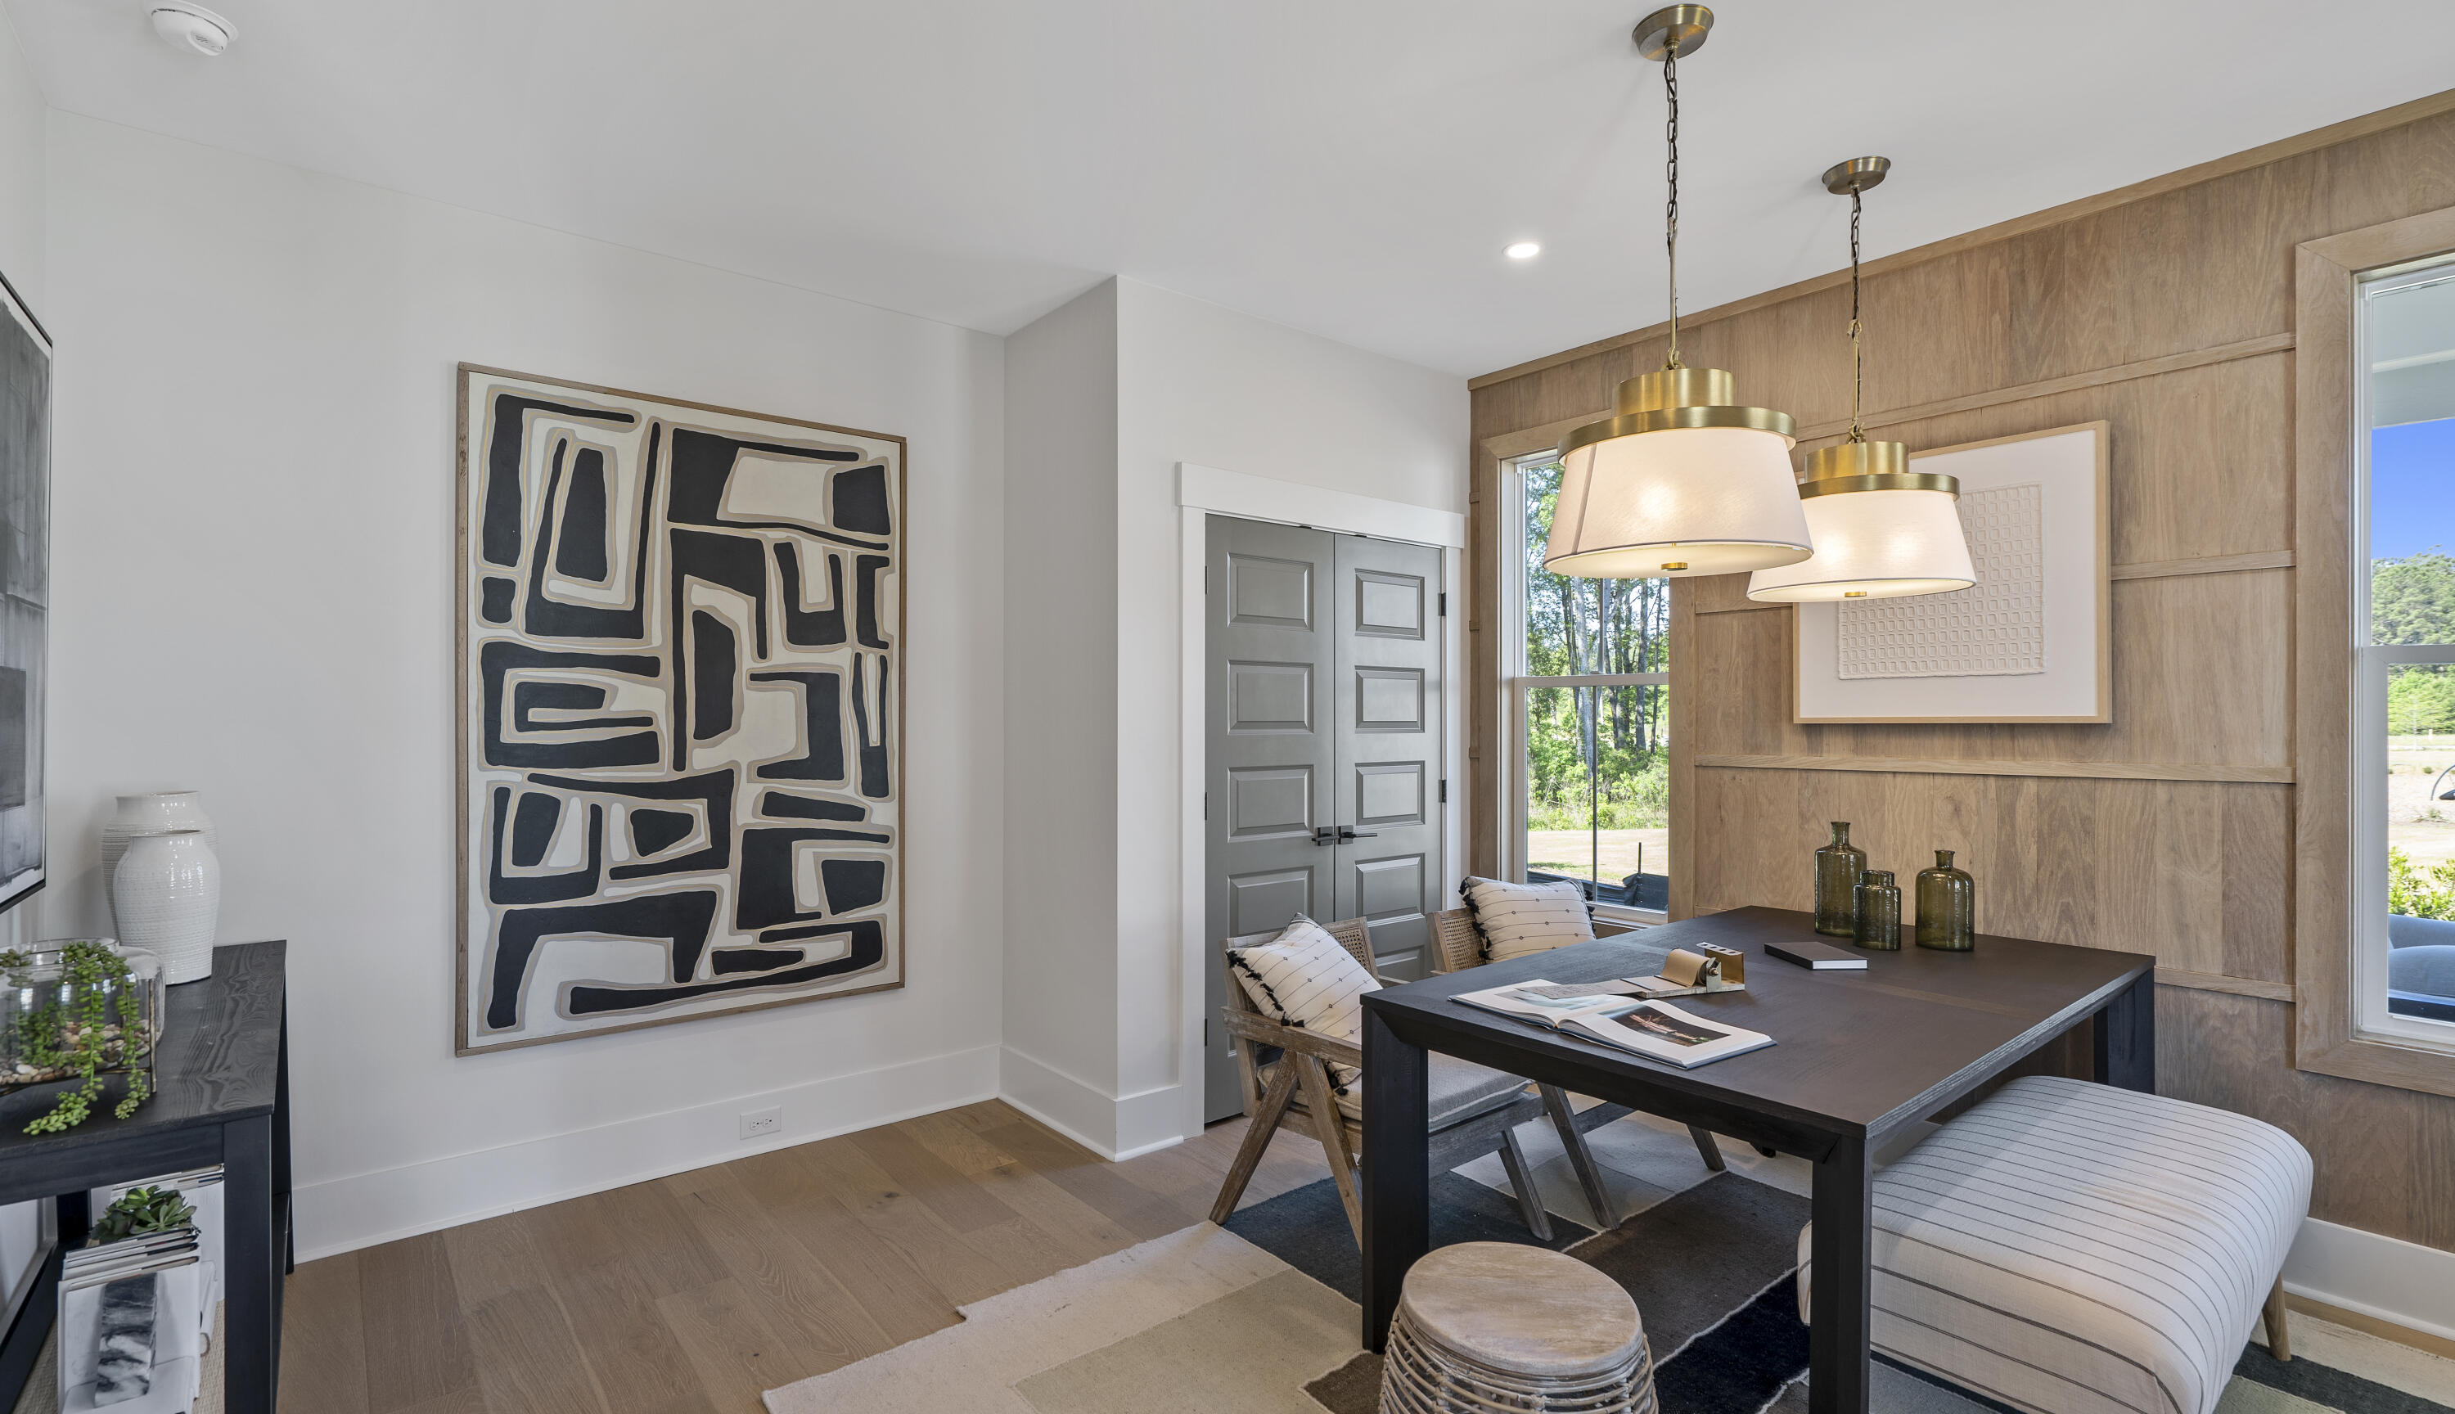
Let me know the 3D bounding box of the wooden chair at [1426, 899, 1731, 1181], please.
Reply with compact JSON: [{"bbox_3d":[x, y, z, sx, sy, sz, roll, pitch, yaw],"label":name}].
[{"bbox_3d":[1.049,1.024,3.361,0.652,0.767,0.692,0,-1,-39],"label":"wooden chair"}]

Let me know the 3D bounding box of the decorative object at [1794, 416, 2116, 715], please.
[{"bbox_3d":[2.039,-0.354,3.138,0.040,0.790,0.790,0,0,-38],"label":"decorative object"}]

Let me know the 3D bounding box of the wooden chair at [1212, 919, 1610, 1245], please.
[{"bbox_3d":[0.405,1.018,2.923,0.630,0.770,0.670,0,0,-38],"label":"wooden chair"}]

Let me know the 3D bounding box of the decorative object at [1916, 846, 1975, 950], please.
[{"bbox_3d":[1.892,0.511,2.877,0.126,0.245,0.126,0,-1,-39],"label":"decorative object"}]

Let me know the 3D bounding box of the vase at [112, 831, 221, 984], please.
[{"bbox_3d":[-2.228,0.421,2.297,0.162,0.310,0.162,0,0,-38],"label":"vase"}]

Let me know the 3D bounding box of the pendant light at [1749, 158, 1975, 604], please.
[{"bbox_3d":[1.572,-0.806,2.721,0.495,1.060,0.495,0,0,-38],"label":"pendant light"}]

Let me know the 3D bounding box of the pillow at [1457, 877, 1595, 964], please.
[{"bbox_3d":[0.999,0.777,3.425,0.501,0.481,0.161,5,-25,-25],"label":"pillow"}]

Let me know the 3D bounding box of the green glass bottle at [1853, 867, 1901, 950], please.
[{"bbox_3d":[1.748,0.543,2.933,0.110,0.200,0.110,0,0,-38],"label":"green glass bottle"}]

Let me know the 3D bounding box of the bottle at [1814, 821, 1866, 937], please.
[{"bbox_3d":[1.748,0.487,3.110,0.127,0.313,0.127,0,0,-38],"label":"bottle"}]

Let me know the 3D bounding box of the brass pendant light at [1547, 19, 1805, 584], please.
[{"bbox_3d":[0.889,-0.822,2.165,0.491,1.063,0.491,0,-1,-39],"label":"brass pendant light"}]

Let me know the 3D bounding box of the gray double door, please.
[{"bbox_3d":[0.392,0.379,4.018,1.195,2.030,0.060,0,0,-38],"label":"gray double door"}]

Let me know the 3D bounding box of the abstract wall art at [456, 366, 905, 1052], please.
[{"bbox_3d":[-1.579,0.010,3.309,1.244,1.841,0.045,0,-1,-39],"label":"abstract wall art"}]

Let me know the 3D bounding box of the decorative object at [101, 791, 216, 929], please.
[{"bbox_3d":[-2.385,0.385,2.440,0.190,0.380,0.190,0,0,-38],"label":"decorative object"}]

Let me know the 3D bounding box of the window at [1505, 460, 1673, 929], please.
[{"bbox_3d":[1.357,-0.116,4.106,0.100,1.765,0.717,0,-1,-39],"label":"window"}]

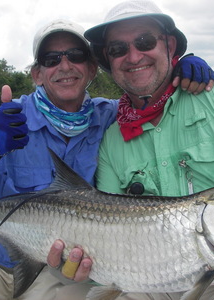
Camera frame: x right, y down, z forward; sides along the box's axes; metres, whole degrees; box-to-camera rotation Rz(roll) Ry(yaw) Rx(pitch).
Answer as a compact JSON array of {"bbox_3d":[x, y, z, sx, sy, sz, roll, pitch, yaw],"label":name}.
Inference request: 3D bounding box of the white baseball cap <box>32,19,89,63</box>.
[{"bbox_3d":[-0.131,-0.303,1.223,0.170,0.135,0.260,-9,-3,-7],"label":"white baseball cap"}]

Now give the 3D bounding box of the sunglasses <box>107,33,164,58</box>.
[{"bbox_3d":[0.087,-0.269,1.146,0.143,0.047,0.140,-10,9,18],"label":"sunglasses"}]

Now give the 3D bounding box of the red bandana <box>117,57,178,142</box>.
[{"bbox_3d":[0.106,-0.132,1.150,0.165,0.195,0.170,-4,-2,11],"label":"red bandana"}]

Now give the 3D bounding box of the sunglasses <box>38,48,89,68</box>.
[{"bbox_3d":[-0.122,-0.244,1.222,0.143,0.045,0.135,-8,2,-7],"label":"sunglasses"}]

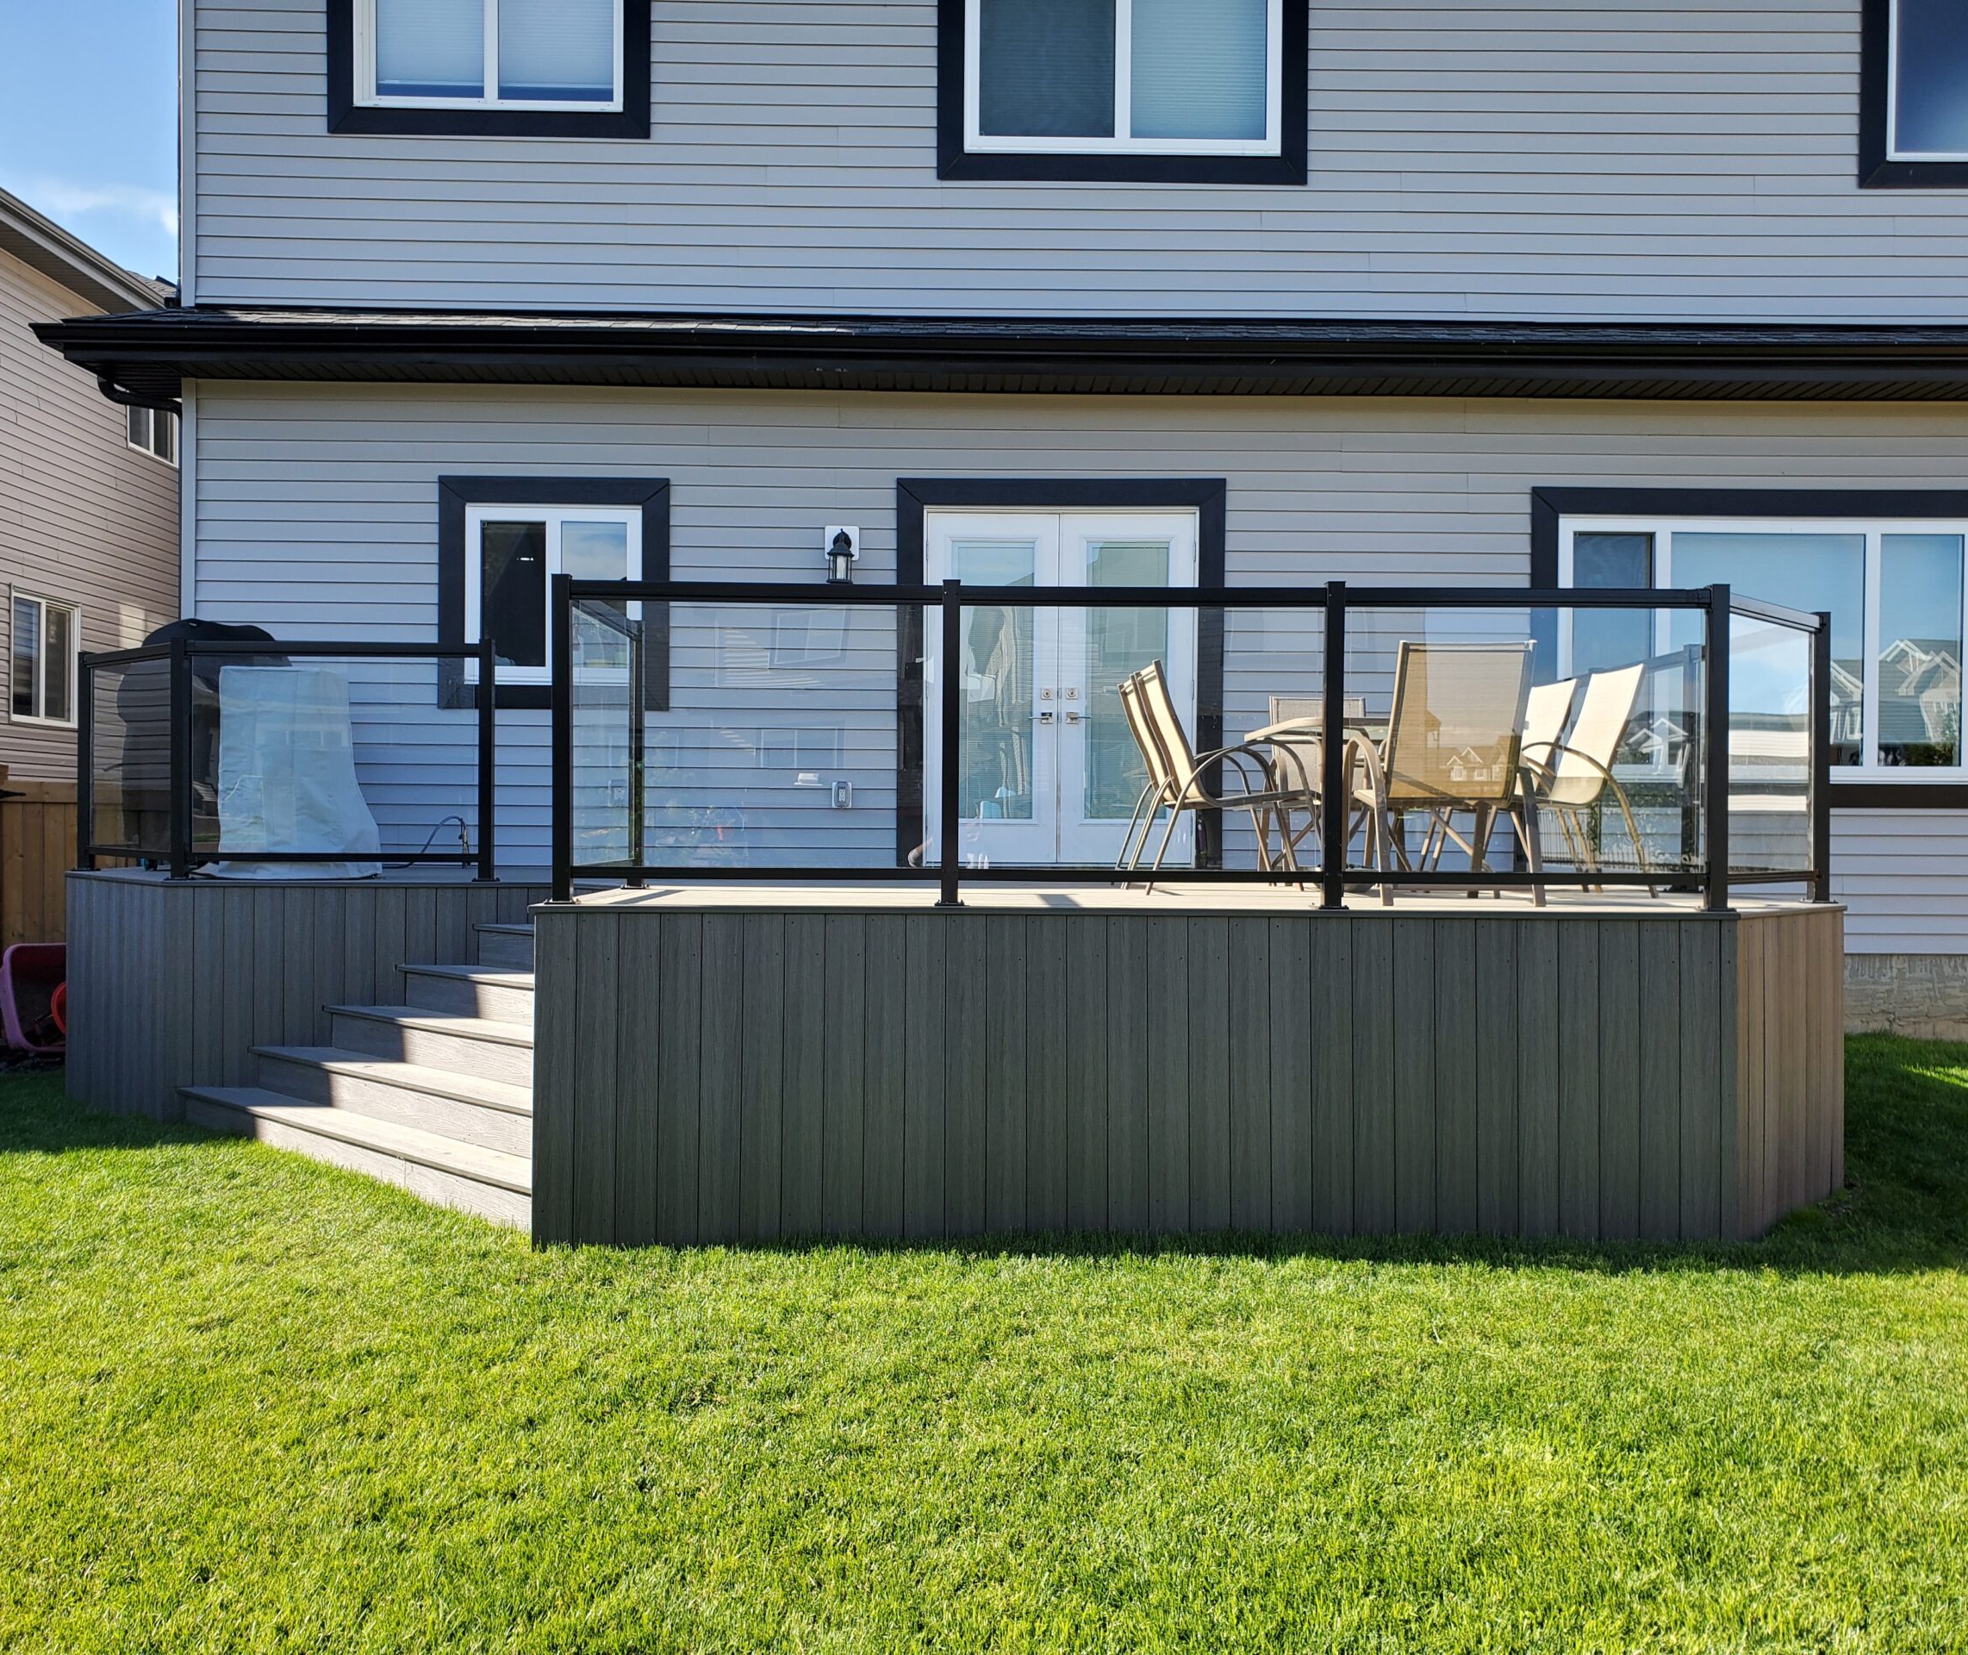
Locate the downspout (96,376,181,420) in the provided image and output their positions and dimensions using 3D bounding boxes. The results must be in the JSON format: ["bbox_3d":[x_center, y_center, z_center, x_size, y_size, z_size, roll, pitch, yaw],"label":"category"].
[{"bbox_3d":[-4.920,-2.520,9.750,0.550,0.270,0.090,0,0,0],"label":"downspout"}]

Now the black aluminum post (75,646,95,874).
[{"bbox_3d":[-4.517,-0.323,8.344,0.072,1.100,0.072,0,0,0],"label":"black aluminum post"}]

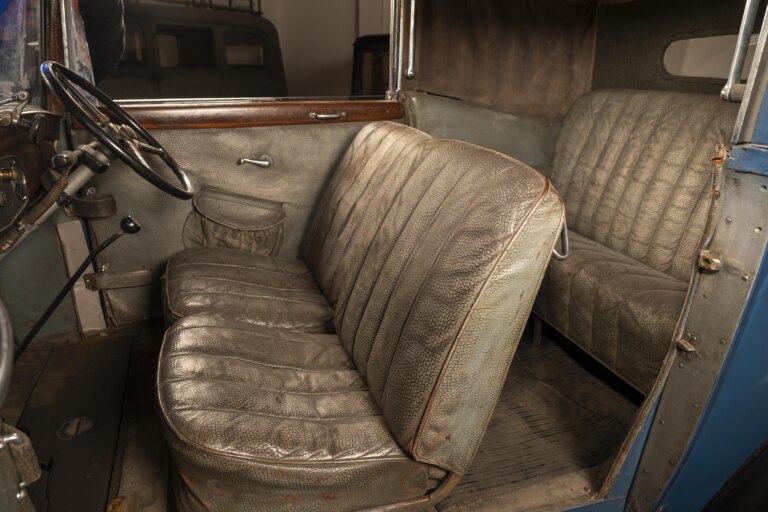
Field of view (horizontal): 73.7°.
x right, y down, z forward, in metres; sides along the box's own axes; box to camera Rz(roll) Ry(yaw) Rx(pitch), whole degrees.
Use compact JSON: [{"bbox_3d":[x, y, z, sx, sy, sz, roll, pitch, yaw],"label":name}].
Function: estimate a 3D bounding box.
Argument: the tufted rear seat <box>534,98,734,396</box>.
[{"bbox_3d":[0.789,-0.112,1.571,0.515,0.715,1.144,-6,21,-17],"label":"tufted rear seat"}]

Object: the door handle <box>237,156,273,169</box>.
[{"bbox_3d":[-0.428,-0.308,1.692,0.112,0.033,0.047,-6,21,-17],"label":"door handle"}]

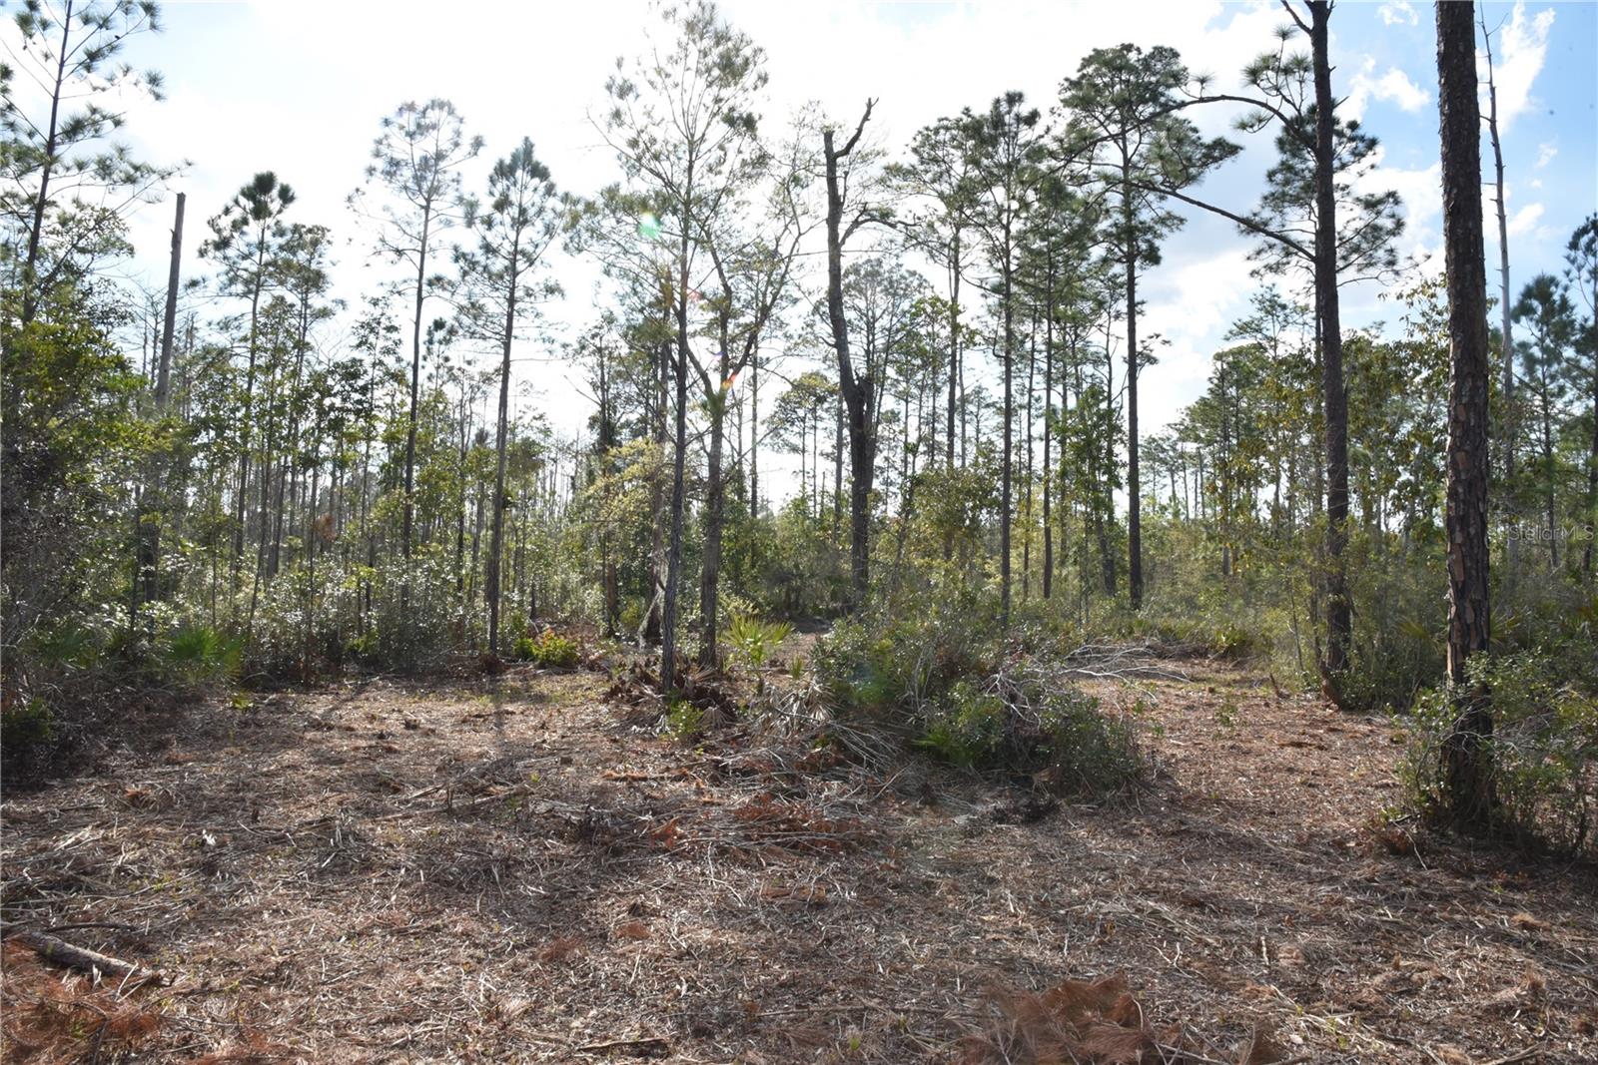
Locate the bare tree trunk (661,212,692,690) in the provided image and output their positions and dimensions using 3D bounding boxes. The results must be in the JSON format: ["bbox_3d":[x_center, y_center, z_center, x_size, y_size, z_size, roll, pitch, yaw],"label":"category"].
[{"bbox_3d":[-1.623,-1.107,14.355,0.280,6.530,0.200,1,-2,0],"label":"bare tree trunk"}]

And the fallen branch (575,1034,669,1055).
[{"bbox_3d":[-0.589,1.709,3.554,0.320,0.050,0.080,1,-2,0],"label":"fallen branch"}]

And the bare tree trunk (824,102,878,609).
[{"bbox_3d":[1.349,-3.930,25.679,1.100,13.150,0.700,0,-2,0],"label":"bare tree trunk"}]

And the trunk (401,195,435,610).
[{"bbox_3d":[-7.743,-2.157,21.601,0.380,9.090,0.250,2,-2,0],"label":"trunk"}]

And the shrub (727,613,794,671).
[{"bbox_3d":[-0.600,1.665,16.246,0.990,0.880,0.950,1,-2,0],"label":"shrub"}]

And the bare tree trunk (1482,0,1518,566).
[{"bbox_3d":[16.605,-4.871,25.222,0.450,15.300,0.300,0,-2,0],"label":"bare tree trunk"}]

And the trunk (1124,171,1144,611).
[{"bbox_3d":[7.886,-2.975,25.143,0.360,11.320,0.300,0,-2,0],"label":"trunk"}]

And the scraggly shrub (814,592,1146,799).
[{"bbox_3d":[1.521,1.347,8.954,2.800,1.500,2.400,1,-2,0],"label":"scraggly shrub"}]

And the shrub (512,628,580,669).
[{"bbox_3d":[-4.161,1.910,17.536,1.110,0.680,1.000,1,-2,0],"label":"shrub"}]

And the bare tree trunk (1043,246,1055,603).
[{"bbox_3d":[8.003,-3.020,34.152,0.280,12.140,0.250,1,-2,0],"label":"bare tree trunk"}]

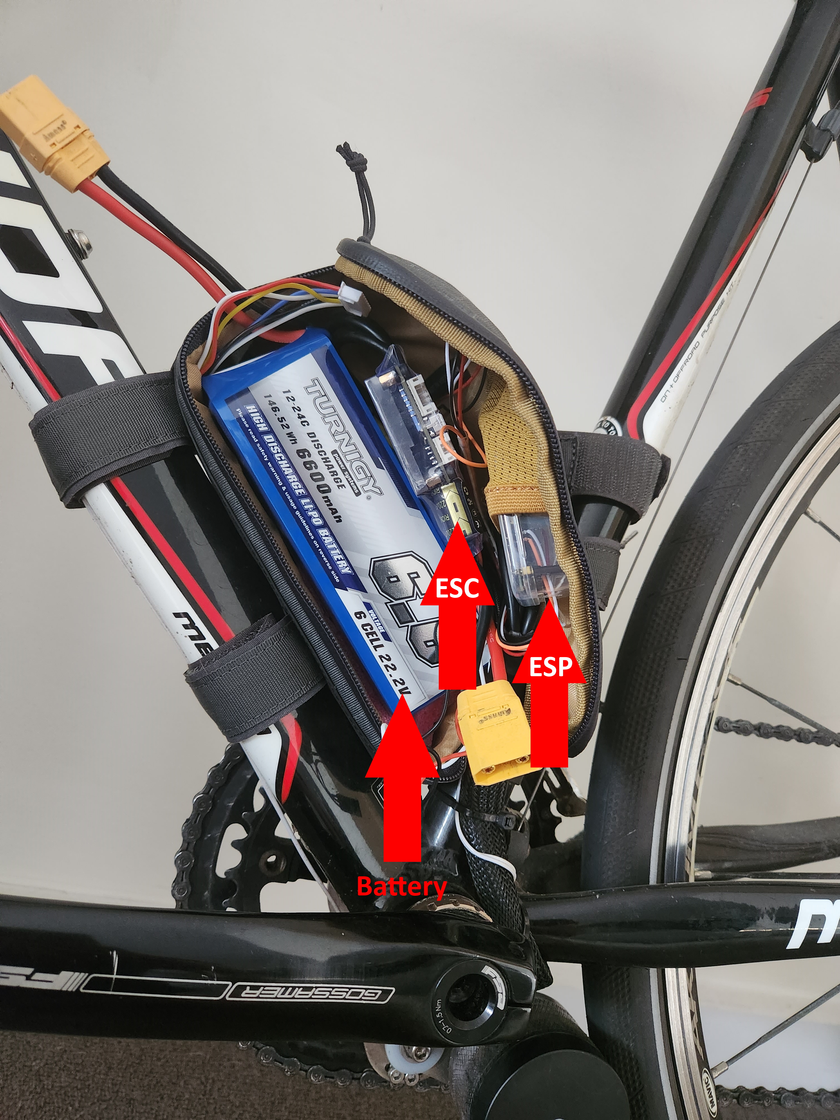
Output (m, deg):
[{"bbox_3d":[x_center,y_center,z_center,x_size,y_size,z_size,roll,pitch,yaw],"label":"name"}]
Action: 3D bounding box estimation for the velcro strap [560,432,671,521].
[{"bbox_3d":[0.083,-0.032,0.338,0.051,0.029,0.041,17,-24,-14],"label":"velcro strap"}]

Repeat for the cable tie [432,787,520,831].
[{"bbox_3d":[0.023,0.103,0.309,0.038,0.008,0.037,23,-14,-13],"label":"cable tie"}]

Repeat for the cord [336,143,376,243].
[{"bbox_3d":[-0.023,-0.139,0.281,0.011,0.039,0.009,-12,0,-15],"label":"cord"}]

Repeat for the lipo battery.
[{"bbox_3d":[-0.030,-0.013,0.303,0.051,0.146,0.053,-31,6,-13],"label":"lipo battery"}]

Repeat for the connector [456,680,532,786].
[{"bbox_3d":[0.024,0.054,0.238,0.021,0.030,0.011,-20,-44,5],"label":"connector"}]

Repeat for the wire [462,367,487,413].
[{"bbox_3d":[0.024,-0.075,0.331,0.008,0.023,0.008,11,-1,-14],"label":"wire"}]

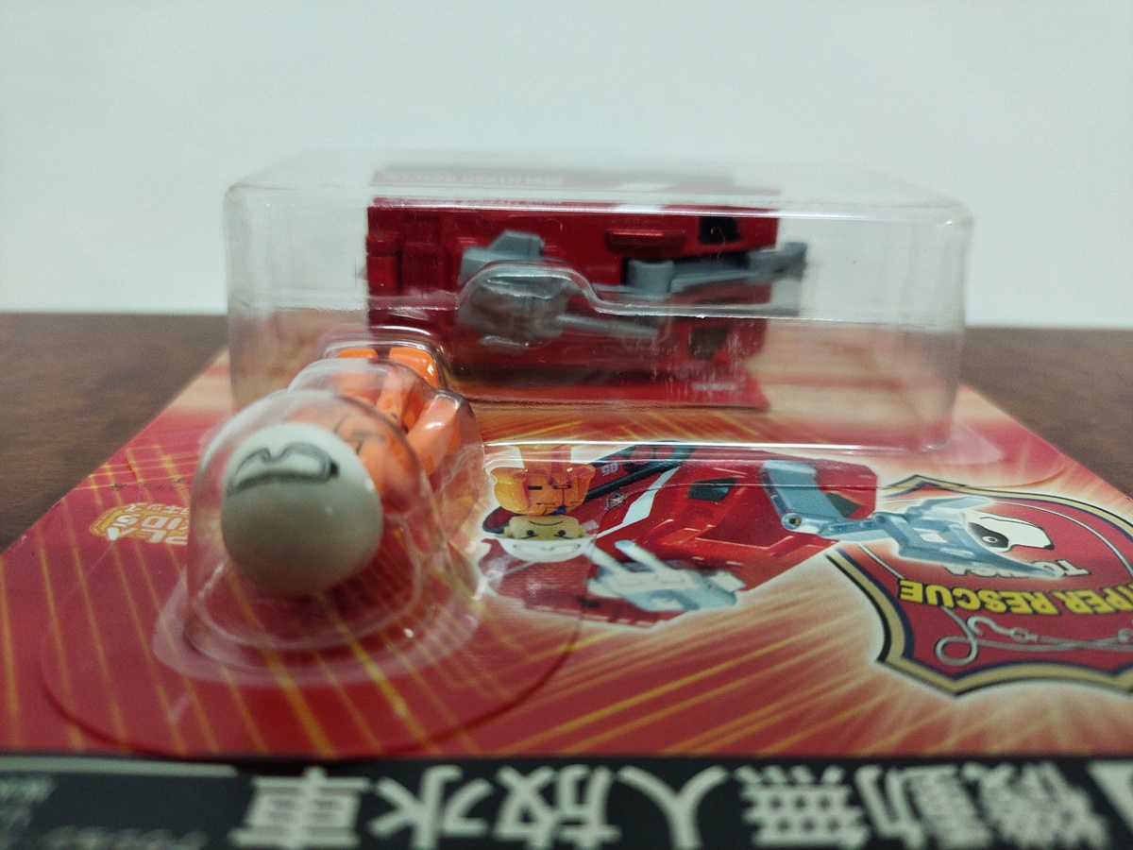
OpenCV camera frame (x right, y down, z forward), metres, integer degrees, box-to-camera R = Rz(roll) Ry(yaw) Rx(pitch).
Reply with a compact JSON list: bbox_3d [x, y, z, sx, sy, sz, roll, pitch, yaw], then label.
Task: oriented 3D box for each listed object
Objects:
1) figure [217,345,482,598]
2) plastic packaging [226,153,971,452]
[{"bbox_3d":[-0.029,0.004,0.113,0.027,0.019,0.051,3,22,1],"label":"figure"},{"bbox_3d":[0.005,-0.027,0.169,0.123,0.039,0.067,1,22,-4],"label":"plastic packaging"}]

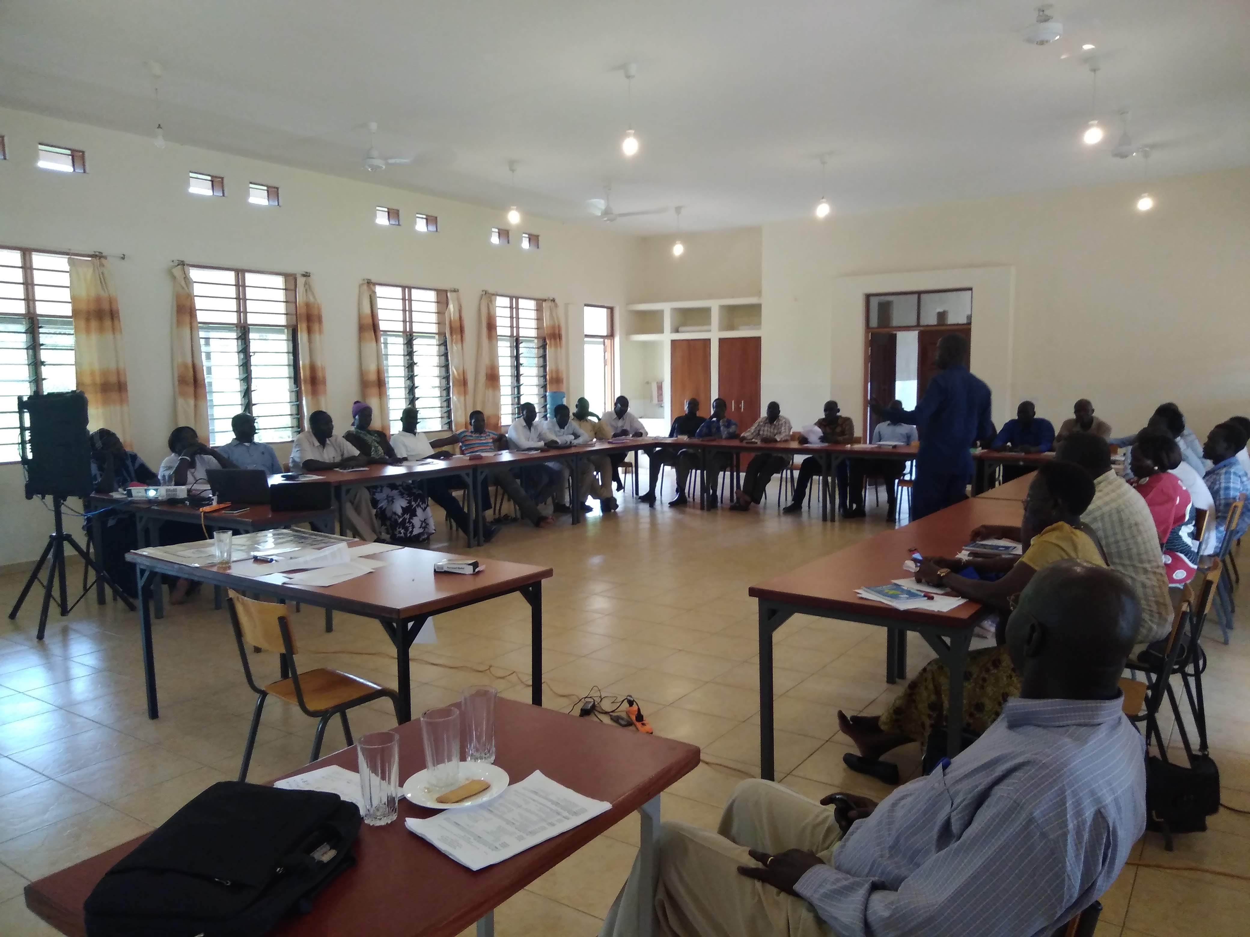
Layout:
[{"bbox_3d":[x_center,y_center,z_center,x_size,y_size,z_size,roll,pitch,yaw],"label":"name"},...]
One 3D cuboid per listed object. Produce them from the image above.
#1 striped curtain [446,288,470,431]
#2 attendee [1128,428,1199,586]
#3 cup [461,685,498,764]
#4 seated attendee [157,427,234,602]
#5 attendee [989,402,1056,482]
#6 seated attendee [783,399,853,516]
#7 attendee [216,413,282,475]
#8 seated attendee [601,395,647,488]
[{"bbox_3d":[-2.078,-1.242,12.645,0.140,1.950,0.380,3,7,33],"label":"striped curtain"},{"bbox_3d":[2.397,0.412,4.911,0.700,1.220,0.500,3,6,36],"label":"attendee"},{"bbox_3d":[-0.278,0.489,1.940,0.069,0.135,0.069,-2,5,-11],"label":"cup"},{"bbox_3d":[-3.144,0.283,7.400,0.540,1.170,0.800,-1,5,-6],"label":"seated attendee"},{"bbox_3d":[3.855,-0.049,9.784,0.580,1.220,0.800,3,6,36],"label":"attendee"},{"bbox_3d":[2.177,-0.145,11.037,0.620,1.210,0.820,3,6,36],"label":"seated attendee"},{"bbox_3d":[-3.003,0.167,8.267,0.800,1.240,0.580,4,7,42],"label":"attendee"},{"bbox_3d":[0.003,-0.306,13.059,0.580,1.270,0.750,0,5,4],"label":"seated attendee"}]

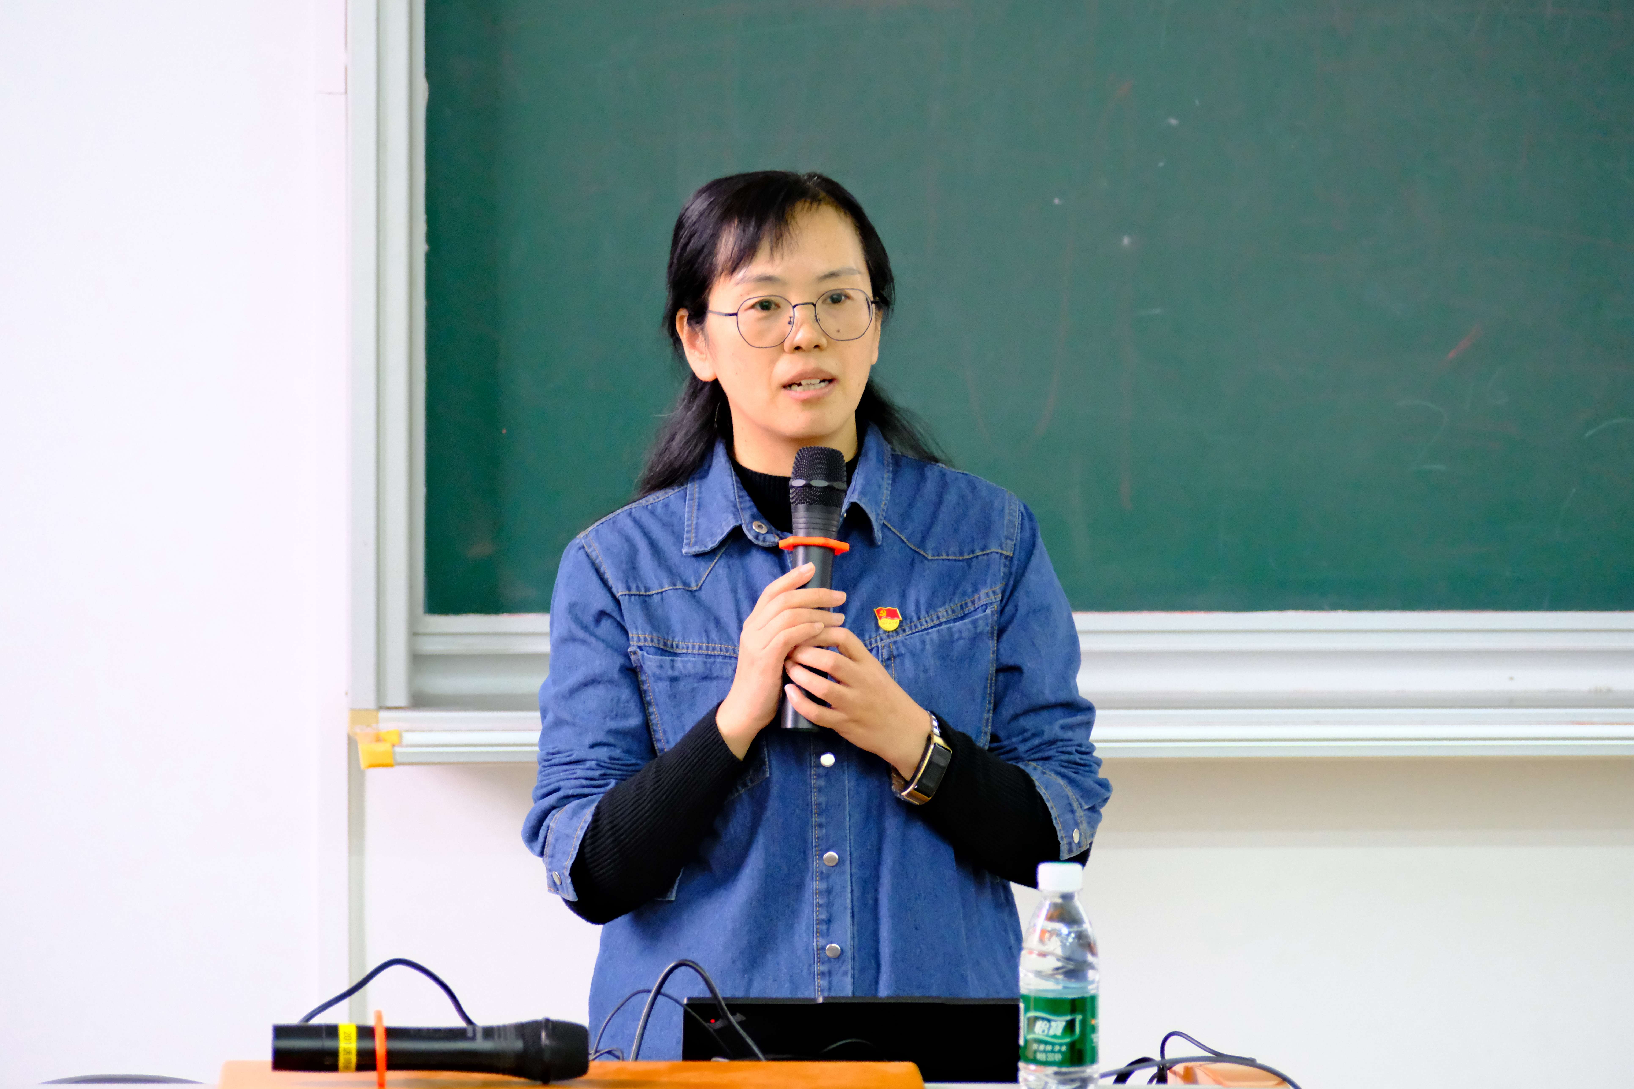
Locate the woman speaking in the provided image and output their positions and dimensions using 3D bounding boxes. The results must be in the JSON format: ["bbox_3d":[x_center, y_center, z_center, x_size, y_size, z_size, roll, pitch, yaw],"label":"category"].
[{"bbox_3d":[0.000,0.479,7.030,0.505,1.600,0.400,0,1,-9],"label":"woman speaking"}]

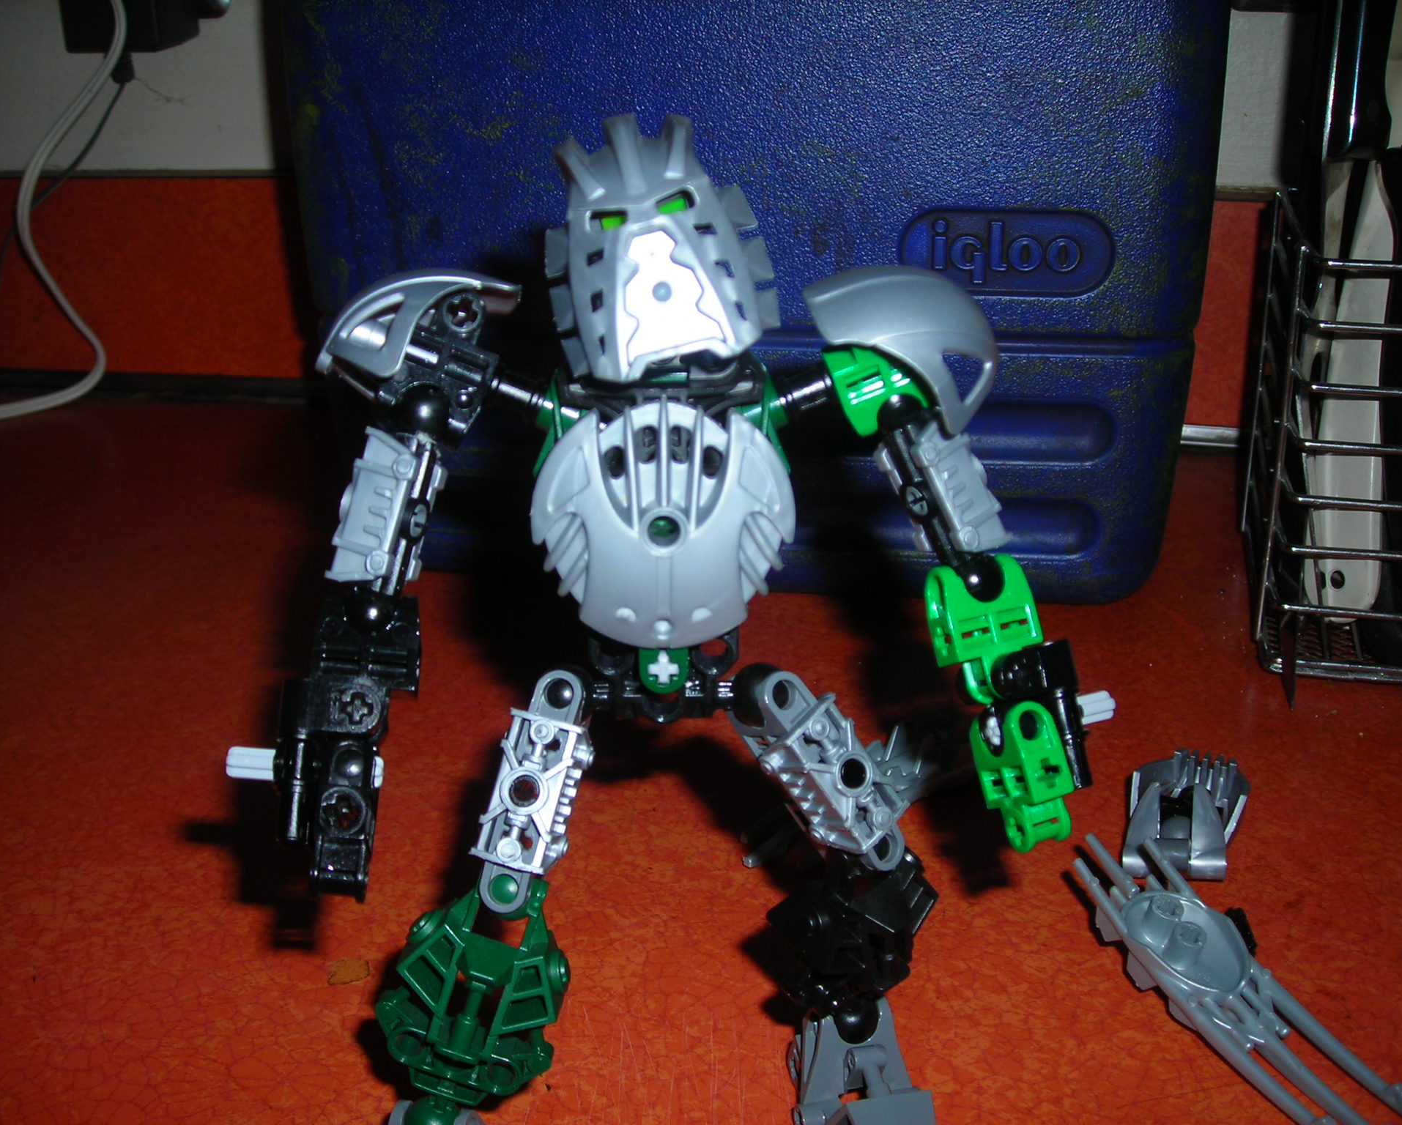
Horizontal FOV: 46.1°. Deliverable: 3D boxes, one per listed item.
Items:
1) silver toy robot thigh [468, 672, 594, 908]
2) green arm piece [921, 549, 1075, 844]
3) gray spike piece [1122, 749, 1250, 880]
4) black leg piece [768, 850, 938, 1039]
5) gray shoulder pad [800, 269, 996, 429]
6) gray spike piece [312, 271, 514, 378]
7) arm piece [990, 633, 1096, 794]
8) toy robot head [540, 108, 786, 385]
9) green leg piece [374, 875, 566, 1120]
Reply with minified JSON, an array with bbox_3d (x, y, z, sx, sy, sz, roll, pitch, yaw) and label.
[{"bbox_3d":[-0.027,0.038,0.270,0.015,0.041,0.015,11,-6,9],"label":"silver toy robot thigh"},{"bbox_3d":[0.055,0.026,0.299,0.021,0.054,0.019,-14,21,3],"label":"green arm piece"},{"bbox_3d":[0.119,0.058,0.397,0.028,0.019,0.042,8,21,24],"label":"gray spike piece"},{"bbox_3d":[0.026,0.065,0.282,0.028,0.043,0.020,-7,31,-20],"label":"black leg piece"},{"bbox_3d":[0.033,-0.036,0.268,0.034,0.021,0.023,31,15,-2],"label":"gray shoulder pad"},{"bbox_3d":[-0.046,-0.038,0.268,0.034,0.017,0.023,-20,7,0],"label":"gray spike piece"},{"bbox_3d":[0.063,0.028,0.303,0.017,0.028,0.014,-13,20,2],"label":"arm piece"},{"bbox_3d":[-0.006,-0.050,0.261,0.034,0.041,0.030,-14,9,1],"label":"toy robot head"},{"bbox_3d":[-0.037,0.070,0.266,0.028,0.043,0.020,17,2,-4],"label":"green leg piece"}]

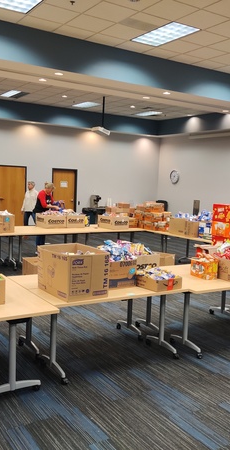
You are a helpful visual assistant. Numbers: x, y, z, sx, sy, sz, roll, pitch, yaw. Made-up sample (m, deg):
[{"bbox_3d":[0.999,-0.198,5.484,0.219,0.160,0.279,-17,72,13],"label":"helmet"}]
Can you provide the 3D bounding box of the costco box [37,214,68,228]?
[{"bbox_3d":[-1.395,-0.099,10.299,0.500,0.284,0.466,-1,7,-38],"label":"costco box"}]

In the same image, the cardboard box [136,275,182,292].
[{"bbox_3d":[0.434,0.559,4.592,0.318,0.110,0.310,-2,6,-37],"label":"cardboard box"}]

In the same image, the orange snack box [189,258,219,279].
[{"bbox_3d":[1.040,0.517,5.449,0.181,0.203,0.237,-1,6,-34],"label":"orange snack box"}]

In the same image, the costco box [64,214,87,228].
[{"bbox_3d":[-0.981,-0.110,10.585,0.467,0.290,0.430,-1,7,-36],"label":"costco box"}]

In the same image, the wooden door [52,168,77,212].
[{"bbox_3d":[-1.972,-1.086,18.109,0.960,2.140,0.080,-1,6,-32],"label":"wooden door"}]

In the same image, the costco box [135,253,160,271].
[{"bbox_3d":[0.184,0.450,5.315,0.480,0.280,0.420,-2,7,-40],"label":"costco box"}]

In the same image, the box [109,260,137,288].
[{"bbox_3d":[-0.047,0.473,4.697,0.450,0.262,0.290,-1,6,-32],"label":"box"}]

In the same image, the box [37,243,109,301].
[{"bbox_3d":[-0.374,0.417,4.220,0.408,0.395,0.550,-1,6,-36],"label":"box"}]

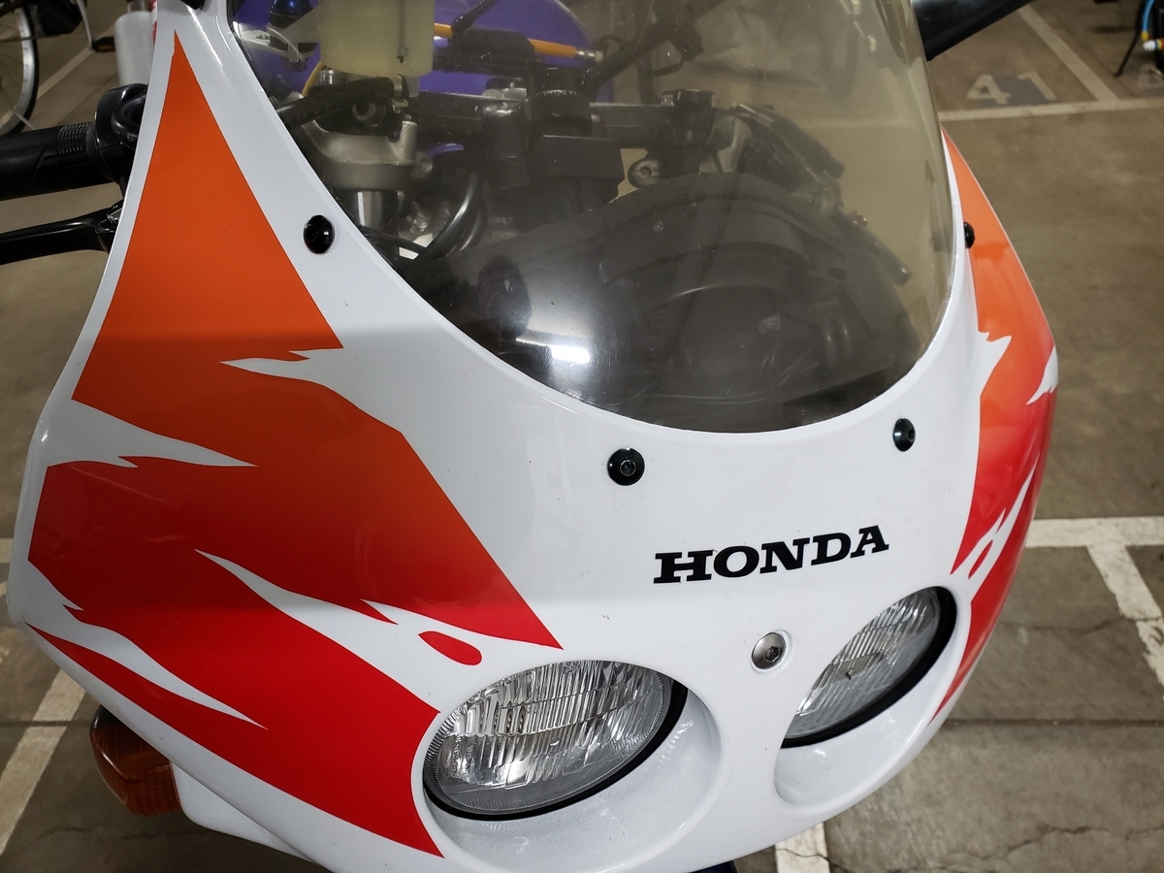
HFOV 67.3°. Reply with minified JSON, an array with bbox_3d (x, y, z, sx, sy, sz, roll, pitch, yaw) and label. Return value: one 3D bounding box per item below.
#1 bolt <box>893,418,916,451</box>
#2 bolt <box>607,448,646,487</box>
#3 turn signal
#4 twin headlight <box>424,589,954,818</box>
[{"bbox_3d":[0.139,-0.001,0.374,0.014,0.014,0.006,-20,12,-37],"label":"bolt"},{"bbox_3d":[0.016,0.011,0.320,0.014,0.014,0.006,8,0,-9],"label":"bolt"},{"bbox_3d":[-0.217,0.147,0.425,0.048,0.052,0.065,-4,41,-24],"label":"turn signal"},{"bbox_3d":[0.051,0.100,0.427,0.276,0.121,0.095,-4,36,-24],"label":"twin headlight"}]

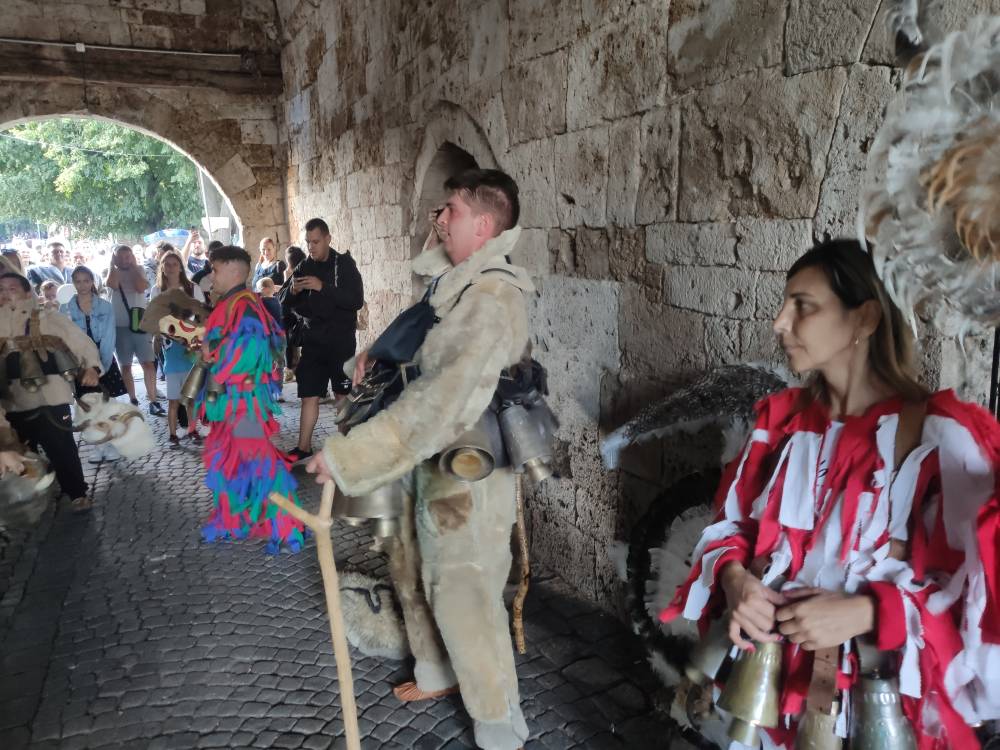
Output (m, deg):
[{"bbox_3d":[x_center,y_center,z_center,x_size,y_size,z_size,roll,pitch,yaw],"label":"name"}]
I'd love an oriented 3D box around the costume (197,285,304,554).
[{"bbox_3d":[-1.360,0.114,4.136,0.560,1.650,0.580,-2,10,-12],"label":"costume"}]

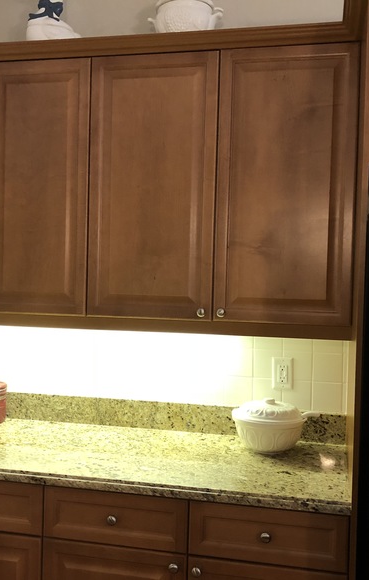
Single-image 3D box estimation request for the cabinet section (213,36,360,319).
[{"bbox_3d":[0.358,-0.339,2.180,0.446,0.890,0.329,2,1,12],"label":"cabinet section"}]

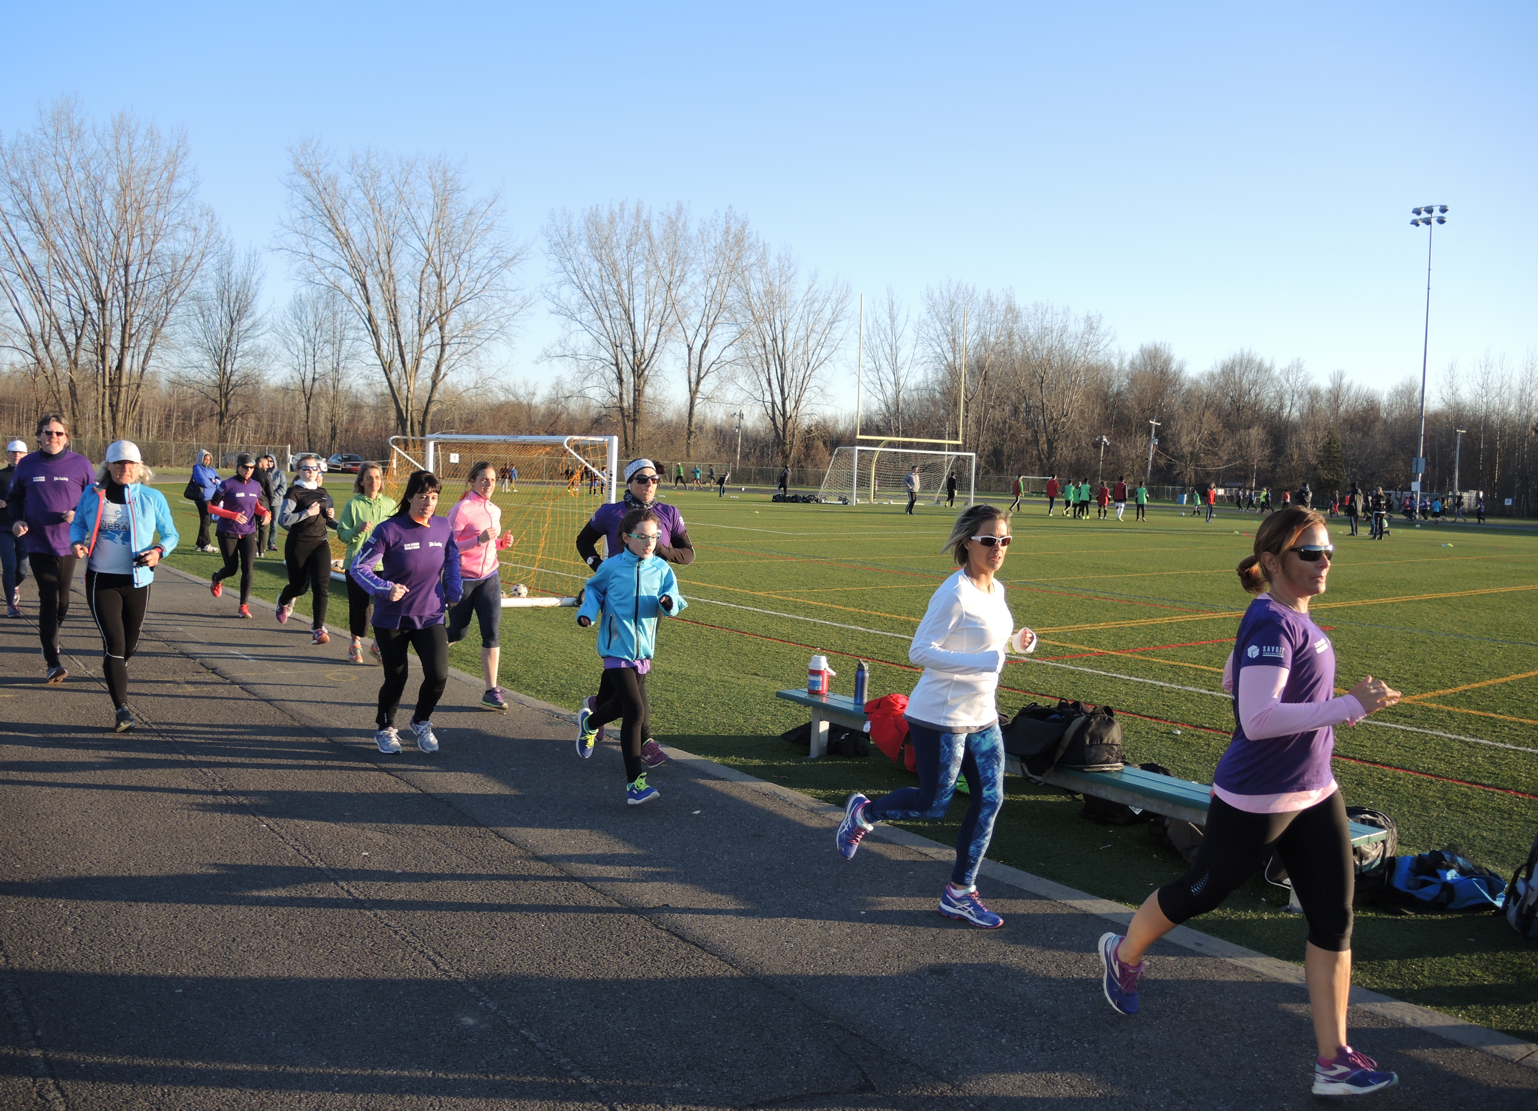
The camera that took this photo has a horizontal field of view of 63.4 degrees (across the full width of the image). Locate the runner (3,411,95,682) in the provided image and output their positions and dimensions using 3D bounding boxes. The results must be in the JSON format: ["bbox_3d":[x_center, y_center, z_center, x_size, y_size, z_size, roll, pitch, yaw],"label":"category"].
[{"bbox_3d":[-5.033,-0.065,8.737,0.620,1.847,0.600,0,5,-29],"label":"runner"}]

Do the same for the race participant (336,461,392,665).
[{"bbox_3d":[-3.223,0.051,10.035,0.520,1.598,0.580,-1,5,-36],"label":"race participant"}]

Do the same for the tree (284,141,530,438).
[{"bbox_3d":[-25.421,-17.446,87.190,17.423,23.266,16.552,2,4,0],"label":"tree"}]

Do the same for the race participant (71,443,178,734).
[{"bbox_3d":[-3.809,0.175,7.337,0.620,1.683,0.550,0,5,-29],"label":"race participant"}]

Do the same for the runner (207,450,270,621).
[{"bbox_3d":[-5.343,-0.208,12.531,0.560,1.623,0.620,-1,5,-36],"label":"runner"}]

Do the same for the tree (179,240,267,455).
[{"bbox_3d":[-40.198,-14.939,91.403,6.575,16.602,6.246,2,4,0],"label":"tree"}]

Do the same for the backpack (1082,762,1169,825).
[{"bbox_3d":[1.931,1.251,6.577,0.320,0.280,0.430,-1,5,-39],"label":"backpack"}]

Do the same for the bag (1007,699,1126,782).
[{"bbox_3d":[1.435,0.876,6.256,0.330,0.300,0.680,-1,5,-39],"label":"bag"}]

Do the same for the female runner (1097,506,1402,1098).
[{"bbox_3d":[1.399,0.680,3.610,0.850,1.637,0.520,6,6,42],"label":"female runner"}]

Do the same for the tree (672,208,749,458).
[{"bbox_3d":[-4.729,-17.521,104.169,6.693,22.818,6.693,2,4,0],"label":"tree"}]

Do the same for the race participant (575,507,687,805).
[{"bbox_3d":[-0.703,0.488,6.306,0.500,1.465,0.650,-1,5,-36],"label":"race participant"}]

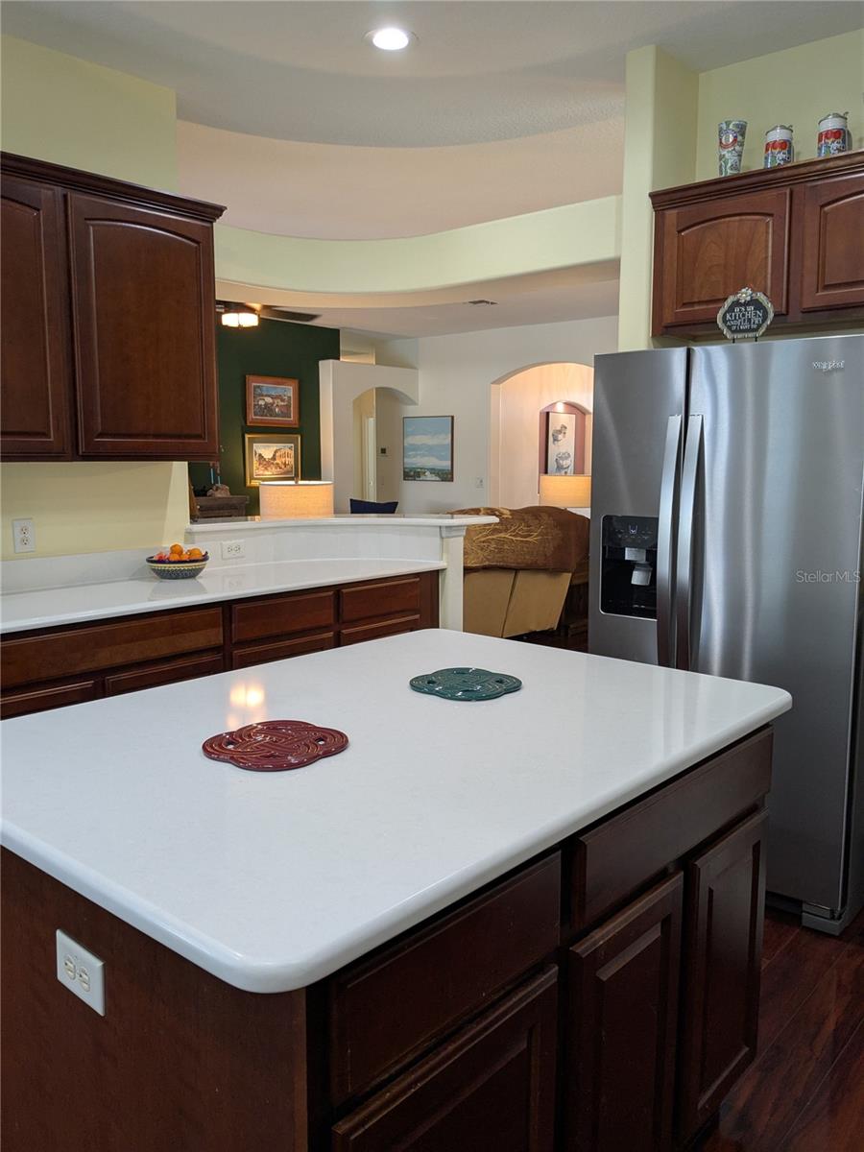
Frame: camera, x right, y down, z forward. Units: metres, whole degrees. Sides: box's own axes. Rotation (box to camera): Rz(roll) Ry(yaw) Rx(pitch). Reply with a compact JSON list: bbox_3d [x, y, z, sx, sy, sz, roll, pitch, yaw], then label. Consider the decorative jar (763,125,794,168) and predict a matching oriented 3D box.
[{"bbox_3d":[1.167,-1.423,3.035,0.090,0.180,0.092,0,8,0],"label":"decorative jar"}]

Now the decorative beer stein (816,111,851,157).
[{"bbox_3d":[1.300,-1.406,2.919,0.090,0.180,0.092,0,8,0],"label":"decorative beer stein"}]

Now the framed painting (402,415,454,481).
[{"bbox_3d":[-0.046,-1.564,11.082,0.785,0.785,0.040,7,10,41],"label":"framed painting"}]

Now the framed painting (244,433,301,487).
[{"bbox_3d":[-1.710,-1.246,9.682,0.035,0.545,0.750,7,10,41],"label":"framed painting"}]

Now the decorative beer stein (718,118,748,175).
[{"bbox_3d":[1.046,-1.465,3.138,0.096,0.235,0.096,7,10,41],"label":"decorative beer stein"}]

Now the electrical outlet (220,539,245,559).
[{"bbox_3d":[-0.829,-0.108,3.779,0.008,0.073,0.117,7,10,41],"label":"electrical outlet"}]

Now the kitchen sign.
[{"bbox_3d":[0.932,-0.776,2.671,0.172,0.165,0.040,7,10,41],"label":"kitchen sign"}]

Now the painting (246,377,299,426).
[{"bbox_3d":[-1.703,-1.853,9.609,0.035,0.510,0.710,7,10,41],"label":"painting"}]

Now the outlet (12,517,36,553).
[{"bbox_3d":[-1.396,-0.136,3.080,0.008,0.115,0.071,7,10,41],"label":"outlet"}]

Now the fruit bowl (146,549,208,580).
[{"bbox_3d":[-0.976,-0.041,3.447,0.235,0.100,0.235,0,8,0],"label":"fruit bowl"}]

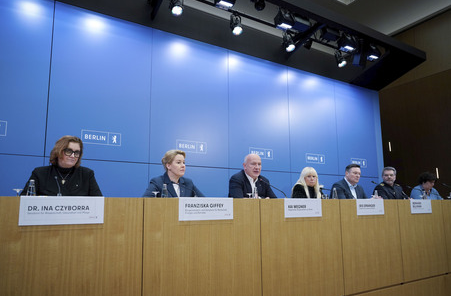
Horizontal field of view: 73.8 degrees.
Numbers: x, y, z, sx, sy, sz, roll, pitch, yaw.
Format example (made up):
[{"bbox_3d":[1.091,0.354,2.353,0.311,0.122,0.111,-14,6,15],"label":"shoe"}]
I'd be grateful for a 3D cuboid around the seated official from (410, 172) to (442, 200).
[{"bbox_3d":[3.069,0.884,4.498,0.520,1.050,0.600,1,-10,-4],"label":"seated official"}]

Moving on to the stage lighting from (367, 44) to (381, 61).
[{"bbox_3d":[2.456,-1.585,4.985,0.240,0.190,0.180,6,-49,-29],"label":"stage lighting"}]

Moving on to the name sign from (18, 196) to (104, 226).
[{"bbox_3d":[-0.894,0.350,1.670,0.420,0.150,0.025,6,-11,-29],"label":"name sign"}]

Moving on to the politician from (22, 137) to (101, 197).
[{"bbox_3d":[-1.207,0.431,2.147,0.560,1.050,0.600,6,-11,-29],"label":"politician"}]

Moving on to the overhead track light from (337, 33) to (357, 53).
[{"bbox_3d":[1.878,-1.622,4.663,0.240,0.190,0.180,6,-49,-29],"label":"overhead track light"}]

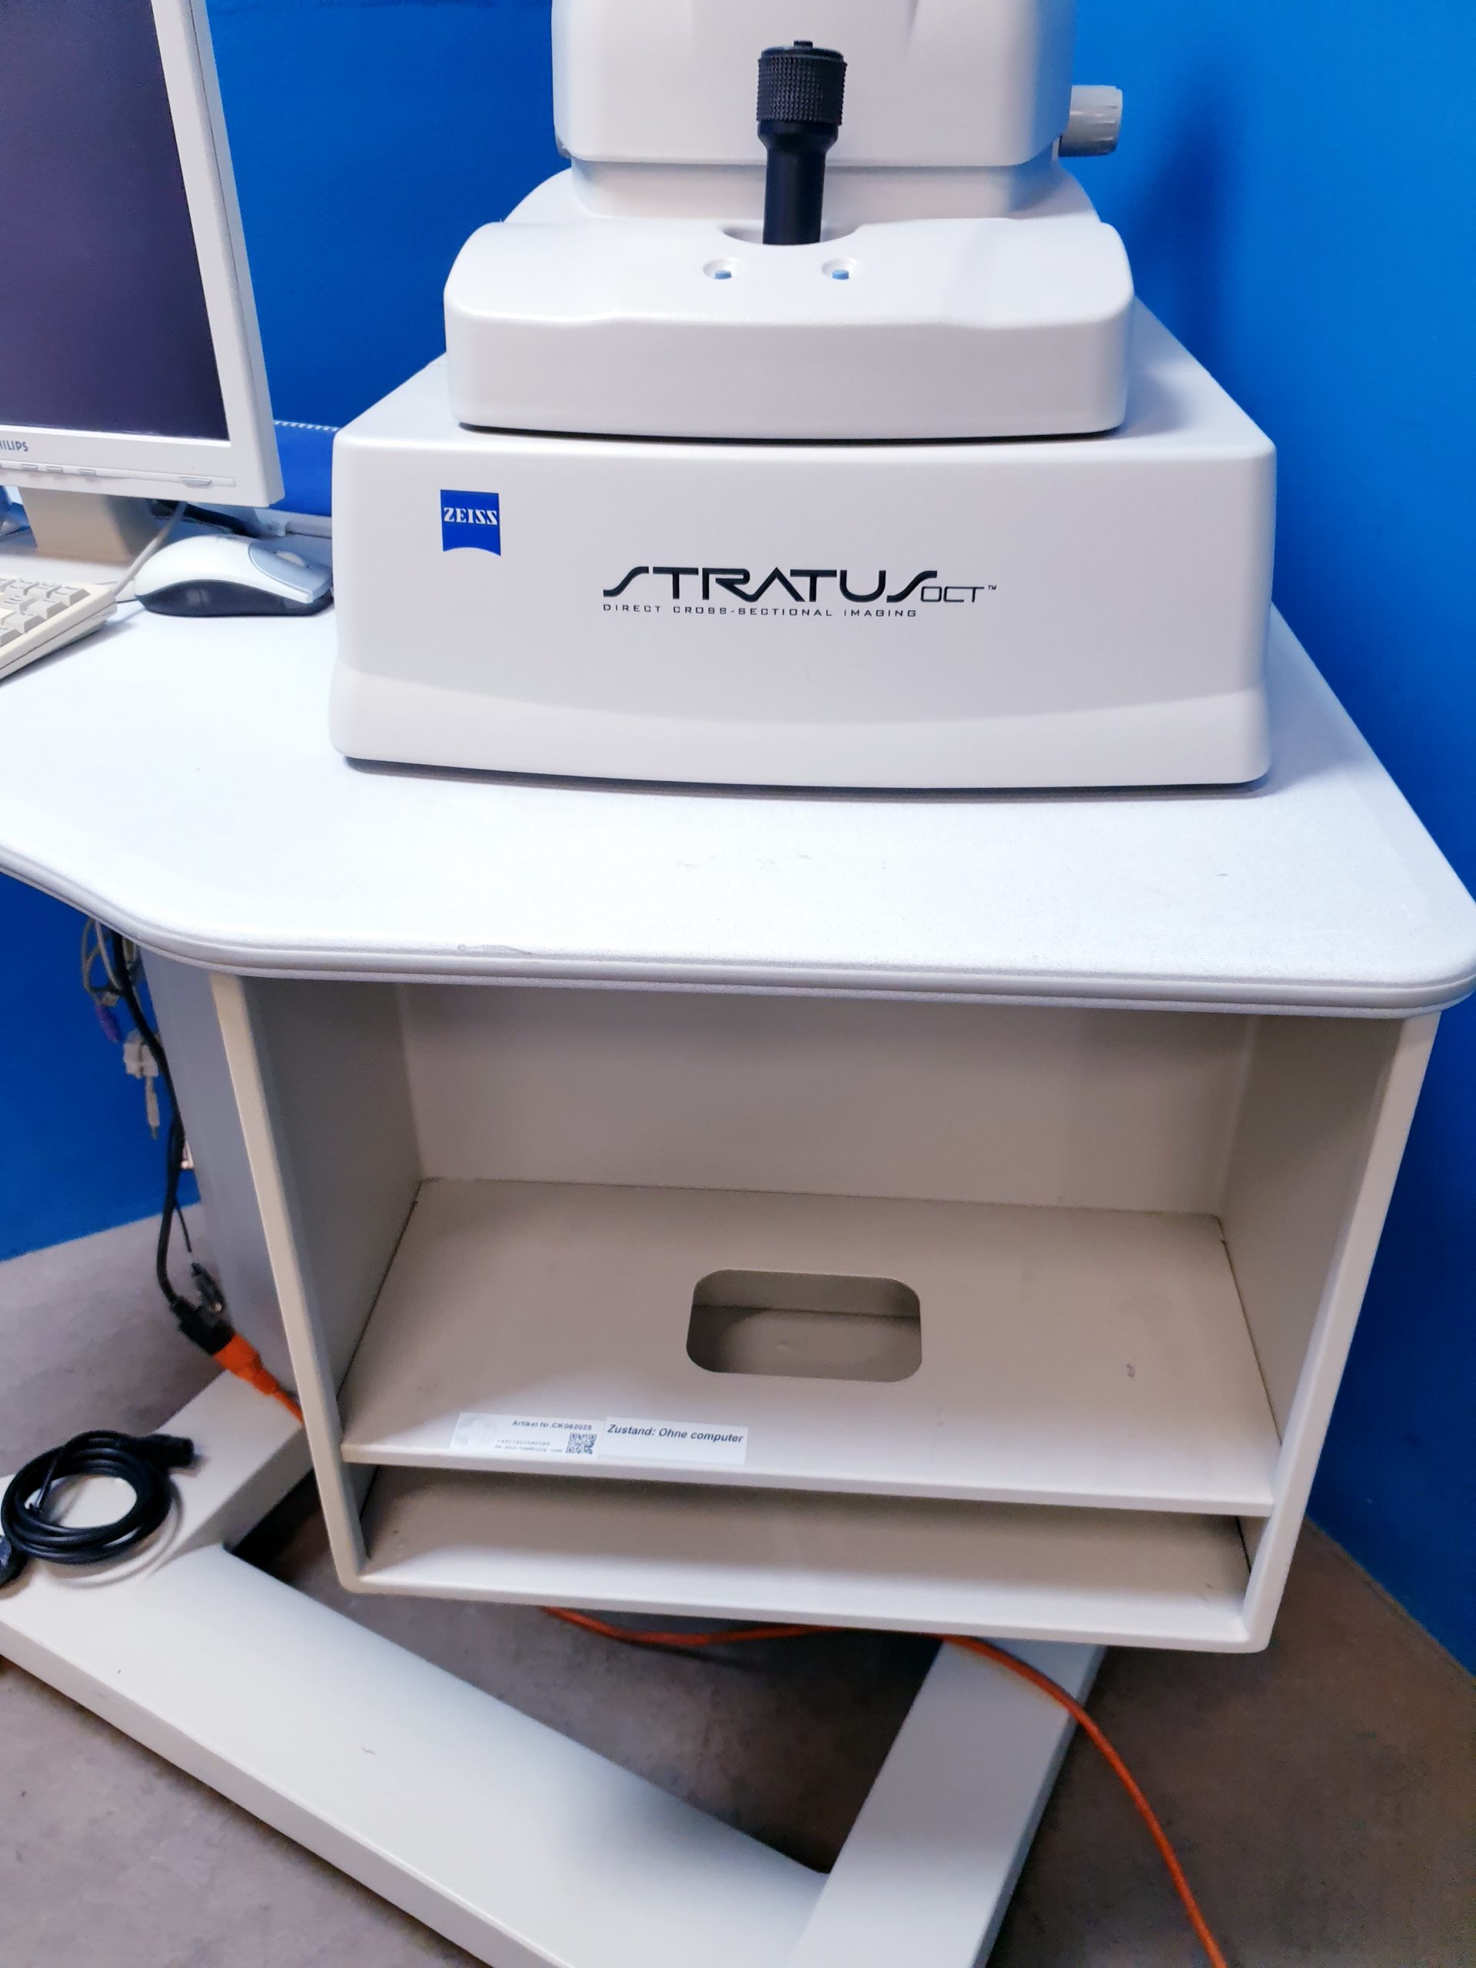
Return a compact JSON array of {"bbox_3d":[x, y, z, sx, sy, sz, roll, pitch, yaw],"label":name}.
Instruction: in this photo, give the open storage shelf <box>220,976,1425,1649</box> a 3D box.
[{"bbox_3d":[0.038,0.112,0.789,0.498,0.407,0.225,2,30,4],"label":"open storage shelf"}]

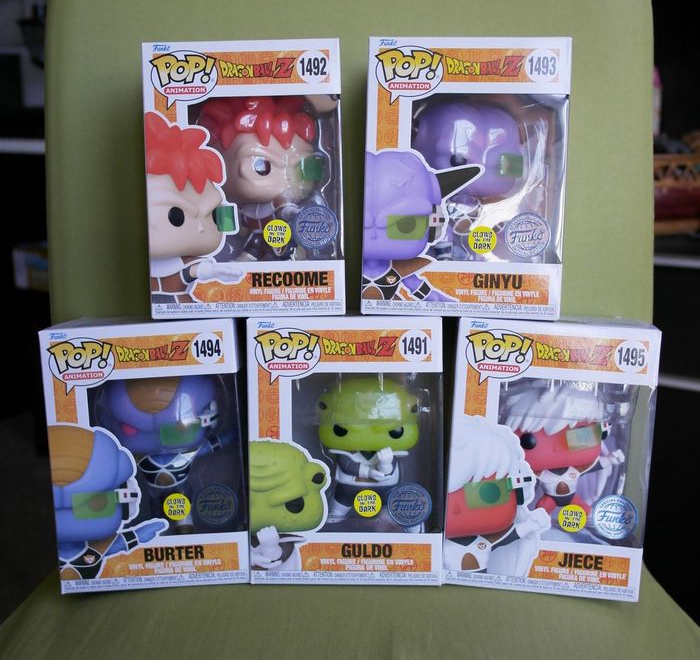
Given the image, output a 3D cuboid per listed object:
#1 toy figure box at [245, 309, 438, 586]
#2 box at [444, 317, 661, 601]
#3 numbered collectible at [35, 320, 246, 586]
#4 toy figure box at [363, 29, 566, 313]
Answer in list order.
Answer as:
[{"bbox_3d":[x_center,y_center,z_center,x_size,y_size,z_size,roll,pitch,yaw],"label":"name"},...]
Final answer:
[{"bbox_3d":[-0.001,0.070,0.562,0.114,0.160,0.089,0,4,2],"label":"toy figure box"},{"bbox_3d":[0.122,0.073,0.557,0.114,0.160,0.089,4,5,6],"label":"box"},{"bbox_3d":[-0.122,0.073,0.567,0.114,0.160,0.089,-3,5,-1],"label":"numbered collectible"},{"bbox_3d":[0.071,-0.090,0.548,0.114,0.160,0.089,2,4,6],"label":"toy figure box"}]

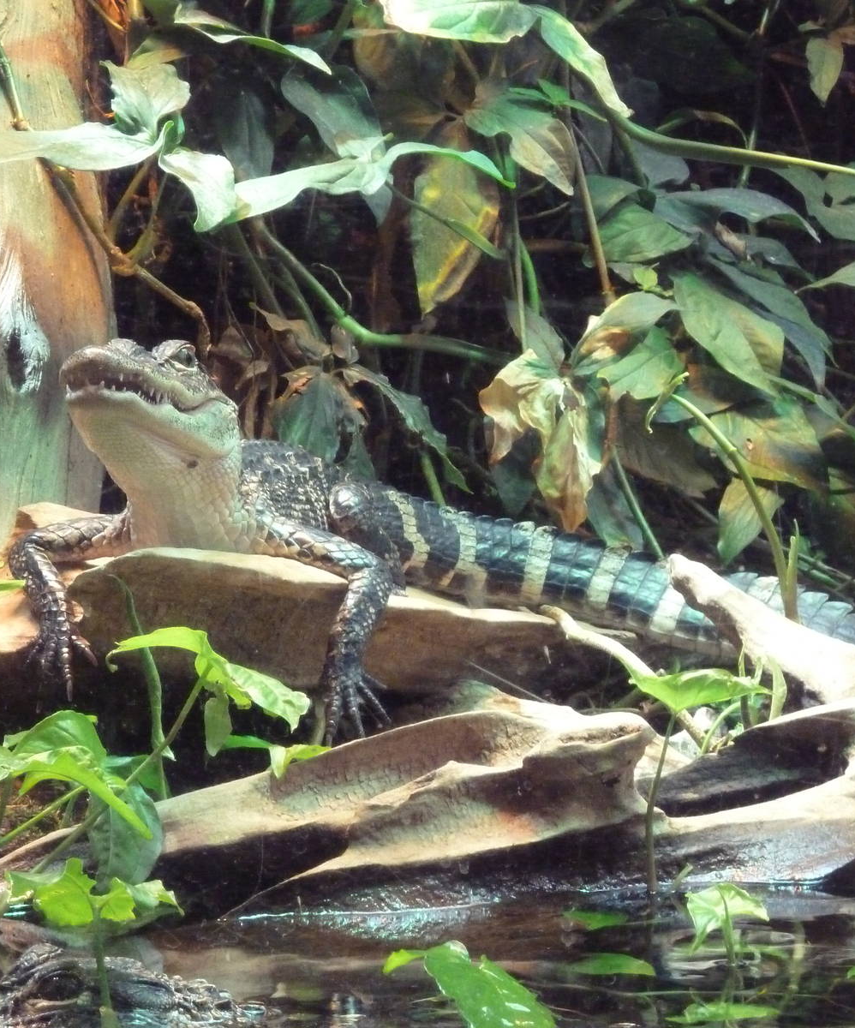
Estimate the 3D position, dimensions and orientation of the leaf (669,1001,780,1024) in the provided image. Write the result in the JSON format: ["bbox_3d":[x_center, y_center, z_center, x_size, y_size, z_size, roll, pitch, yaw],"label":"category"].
[{"bbox_3d":[0.139,0.234,1.670,0.052,0.007,0.028,0,8,0],"label":"leaf"}]

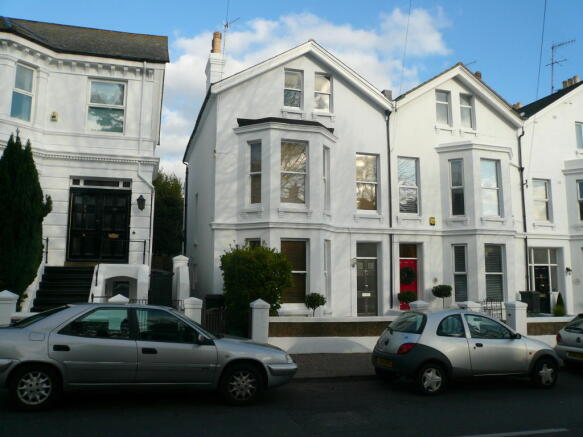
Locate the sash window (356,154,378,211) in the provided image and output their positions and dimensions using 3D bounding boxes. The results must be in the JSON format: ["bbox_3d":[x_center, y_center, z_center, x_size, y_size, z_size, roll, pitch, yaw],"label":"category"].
[{"bbox_3d":[2.856,-1.384,17.863,0.933,2.223,0.180,2,-8,-13],"label":"sash window"}]

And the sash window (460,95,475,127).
[{"bbox_3d":[6.948,-4.221,18.584,0.670,1.395,0.200,2,-7,-16],"label":"sash window"}]

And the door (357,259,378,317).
[{"bbox_3d":[2.676,2.462,16.640,0.860,2.050,0.140,2,-7,-16],"label":"door"}]

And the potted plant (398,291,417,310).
[{"bbox_3d":[4.067,2.909,16.484,0.600,0.741,0.600,2,-8,-13],"label":"potted plant"}]

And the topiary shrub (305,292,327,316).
[{"bbox_3d":[0.671,2.688,13.172,0.600,1.200,0.600,2,-7,-16],"label":"topiary shrub"}]

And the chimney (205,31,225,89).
[{"bbox_3d":[-3.032,-5.885,18.715,0.520,2.450,1.250,2,-7,-16],"label":"chimney"}]

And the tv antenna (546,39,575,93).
[{"bbox_3d":[13.032,-7.393,22.812,1.250,2.510,0.500,-6,-9,43],"label":"tv antenna"}]

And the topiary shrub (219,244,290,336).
[{"bbox_3d":[-0.976,2.041,13.190,1.900,2.515,1.900,2,-8,-13],"label":"topiary shrub"}]

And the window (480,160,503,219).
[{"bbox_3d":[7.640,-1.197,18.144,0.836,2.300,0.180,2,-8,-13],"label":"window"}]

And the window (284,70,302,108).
[{"bbox_3d":[0.056,-4.840,17.635,0.703,1.507,0.180,2,-8,-13],"label":"window"}]

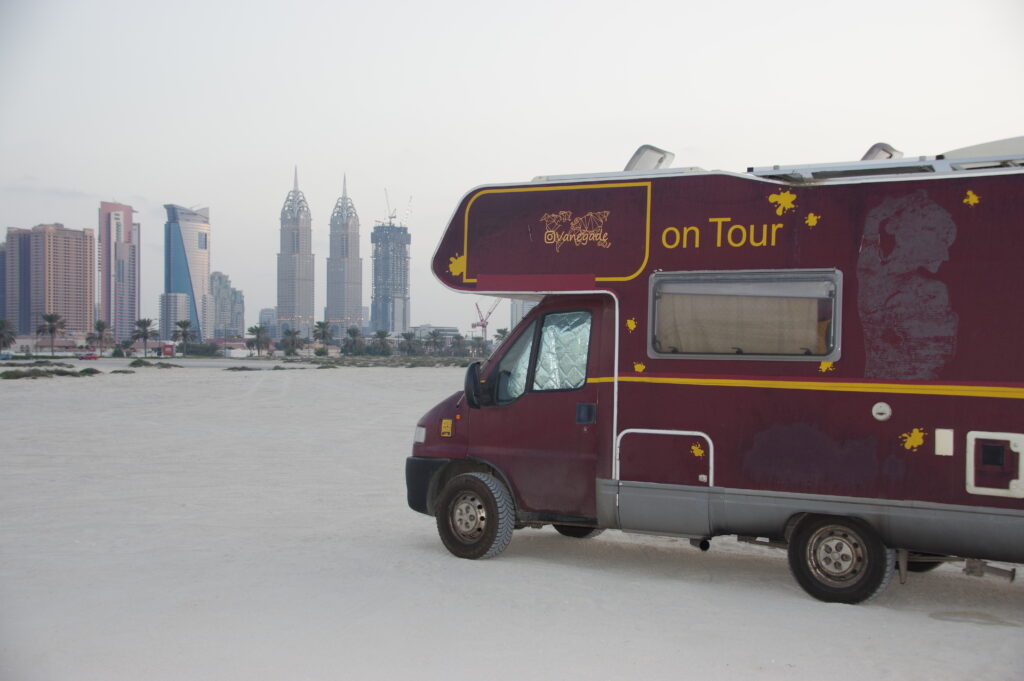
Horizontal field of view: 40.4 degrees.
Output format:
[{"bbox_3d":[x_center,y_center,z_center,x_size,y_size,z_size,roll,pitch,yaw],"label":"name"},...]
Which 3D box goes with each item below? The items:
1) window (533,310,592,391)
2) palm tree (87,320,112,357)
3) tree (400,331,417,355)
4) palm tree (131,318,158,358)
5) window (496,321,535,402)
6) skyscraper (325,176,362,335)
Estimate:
[{"bbox_3d":[0.402,0.087,11.149,0.510,0.660,0.050,1,-8,34],"label":"window"},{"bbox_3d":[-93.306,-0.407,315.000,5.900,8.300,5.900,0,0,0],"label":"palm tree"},{"bbox_3d":[-27.499,0.611,370.000,4.800,6.600,4.800,0,0,0],"label":"tree"},{"bbox_3d":[-88.405,-0.577,335.000,6.600,9.430,6.600,0,0,0],"label":"palm tree"},{"bbox_3d":[0.044,0.165,11.374,0.330,0.670,0.050,1,-8,34],"label":"window"},{"bbox_3d":[-259.626,-126.548,2165.000,39.000,266.000,39.000,0,0,36],"label":"skyscraper"}]

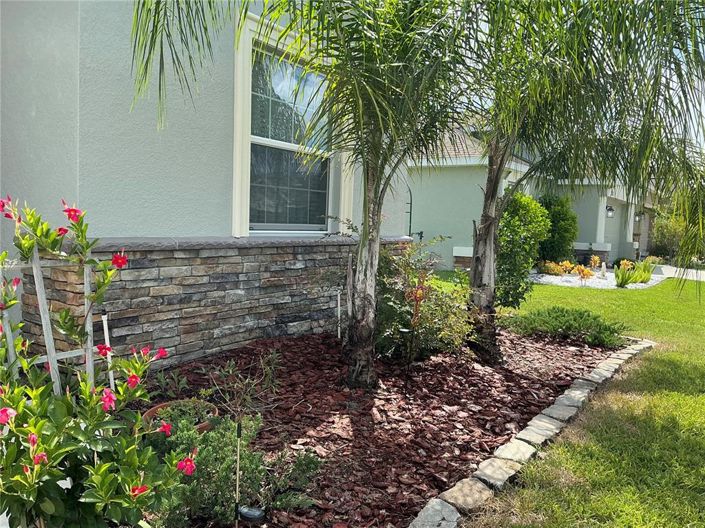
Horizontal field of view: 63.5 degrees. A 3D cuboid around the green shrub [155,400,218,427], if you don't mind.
[{"bbox_3d":[-0.835,0.748,2.850,0.310,0.140,0.290,1,4,-16],"label":"green shrub"}]

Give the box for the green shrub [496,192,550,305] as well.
[{"bbox_3d":[2.579,-0.215,8.750,0.920,1.760,0.920,3,4,16],"label":"green shrub"}]

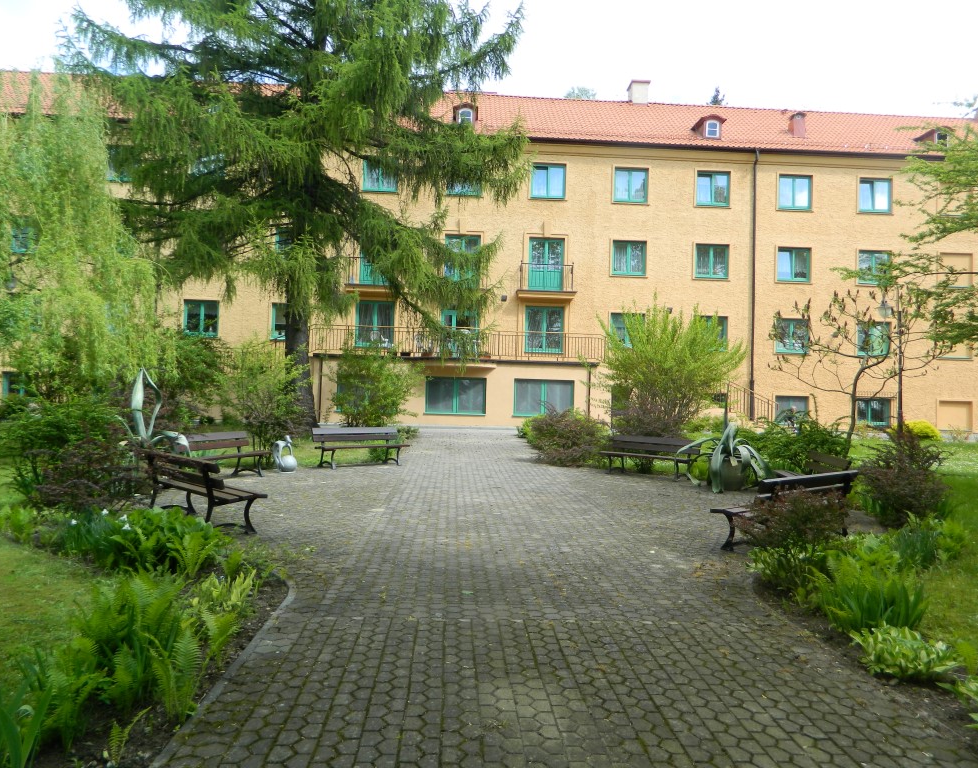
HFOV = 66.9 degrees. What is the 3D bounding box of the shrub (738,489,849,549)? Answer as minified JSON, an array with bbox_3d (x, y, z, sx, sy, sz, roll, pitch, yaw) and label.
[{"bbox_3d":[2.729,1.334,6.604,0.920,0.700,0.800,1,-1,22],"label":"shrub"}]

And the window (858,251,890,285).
[{"bbox_3d":[16.985,-5.109,32.600,1.460,1.480,0.130,2,-1,-3],"label":"window"}]

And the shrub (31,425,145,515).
[{"bbox_3d":[-5.045,1.035,9.394,1.447,1.015,1.300,2,-1,-28],"label":"shrub"}]

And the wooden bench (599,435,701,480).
[{"bbox_3d":[3.203,1.460,14.815,1.950,0.770,0.600,1,-1,42],"label":"wooden bench"}]

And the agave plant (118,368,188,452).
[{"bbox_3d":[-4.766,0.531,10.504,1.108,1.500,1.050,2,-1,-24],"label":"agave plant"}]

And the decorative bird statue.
[{"bbox_3d":[-3.826,1.308,13.940,0.460,0.693,0.360,1,-1,24],"label":"decorative bird statue"}]

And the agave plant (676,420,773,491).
[{"bbox_3d":[4.322,1.298,13.406,1.600,1.127,1.450,1,-1,18],"label":"agave plant"}]

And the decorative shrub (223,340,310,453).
[{"bbox_3d":[-4.553,0.382,15.263,1.772,2.555,1.600,2,-1,-17],"label":"decorative shrub"}]

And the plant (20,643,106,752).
[{"bbox_3d":[-1.898,1.376,3.302,0.330,0.420,0.340,2,-1,-30],"label":"plant"}]

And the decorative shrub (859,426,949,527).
[{"bbox_3d":[5.692,1.226,10.107,1.080,1.270,1.000,1,-1,29],"label":"decorative shrub"}]

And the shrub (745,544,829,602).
[{"bbox_3d":[2.425,1.483,5.980,0.695,0.372,0.600,1,-1,22],"label":"shrub"}]

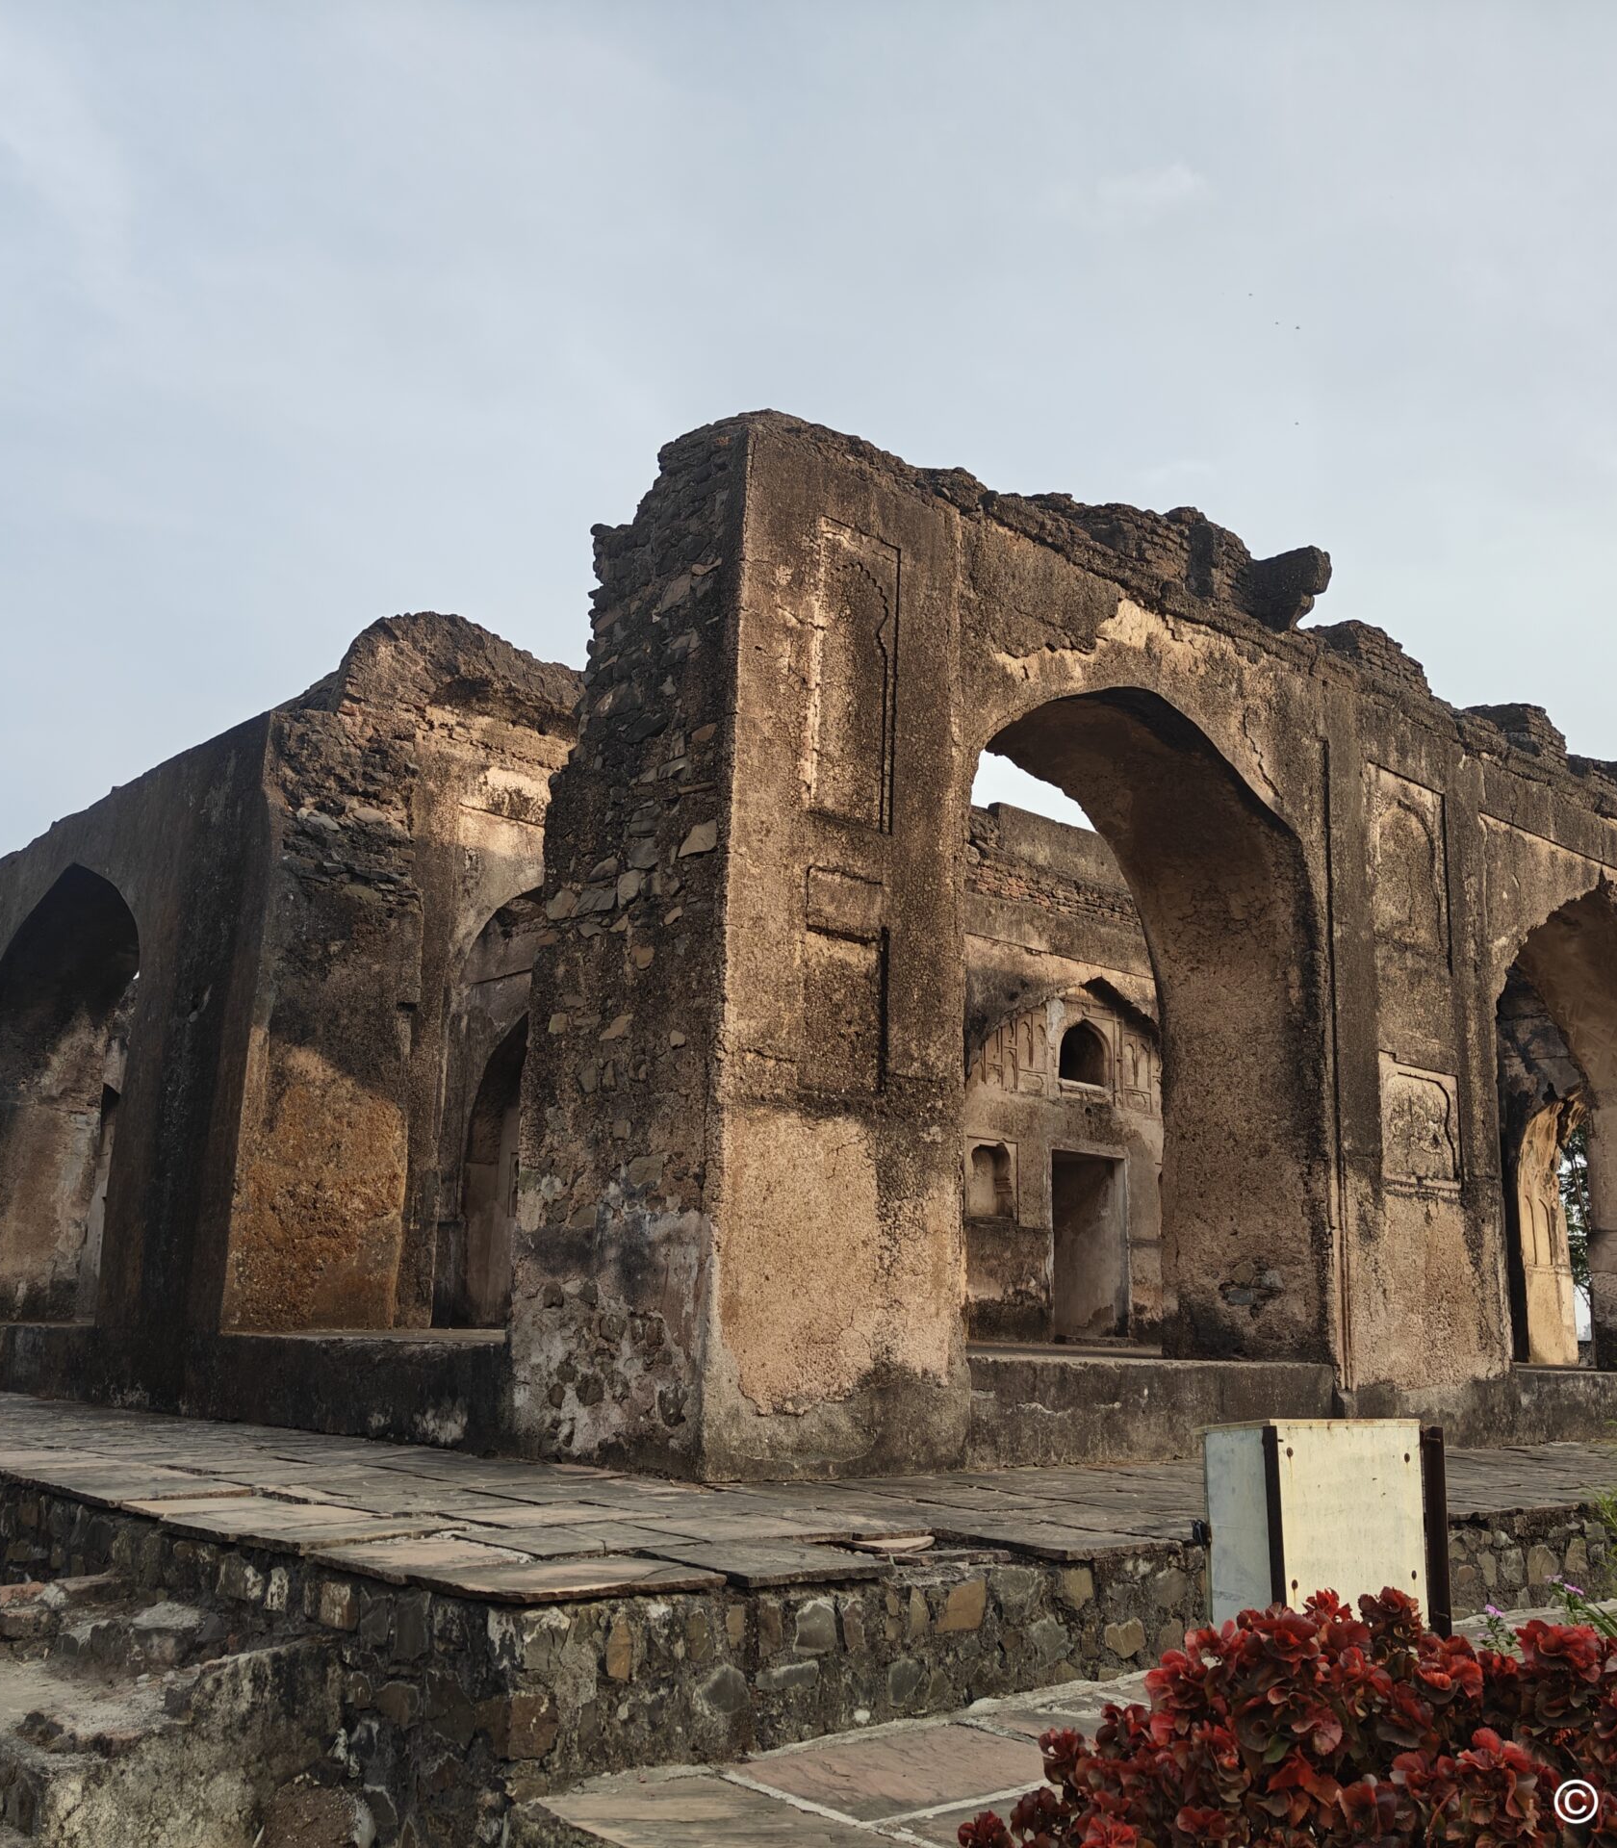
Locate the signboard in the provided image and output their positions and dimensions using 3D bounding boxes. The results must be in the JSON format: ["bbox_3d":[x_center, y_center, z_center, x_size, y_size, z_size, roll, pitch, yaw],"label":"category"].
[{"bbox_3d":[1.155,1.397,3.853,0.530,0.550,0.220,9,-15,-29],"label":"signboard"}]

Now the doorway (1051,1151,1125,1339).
[{"bbox_3d":[2.544,3.177,16.839,1.059,1.715,0.536,13,-17,-39],"label":"doorway"}]

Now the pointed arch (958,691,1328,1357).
[{"bbox_3d":[1.666,0.645,10.520,3.243,3.960,1.273,13,-17,-39],"label":"pointed arch"}]

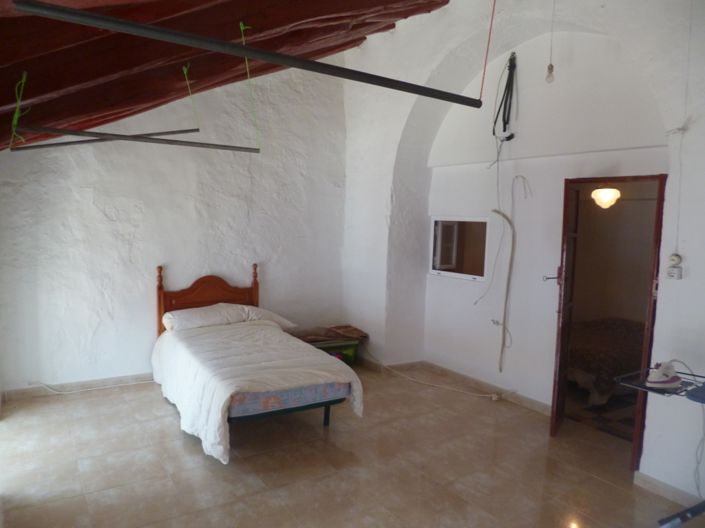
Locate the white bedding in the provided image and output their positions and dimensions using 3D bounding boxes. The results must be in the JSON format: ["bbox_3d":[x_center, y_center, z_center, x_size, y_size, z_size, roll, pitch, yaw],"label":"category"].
[{"bbox_3d":[-0.915,0.965,4.283,1.190,0.550,1.880,-1,6,-33],"label":"white bedding"}]

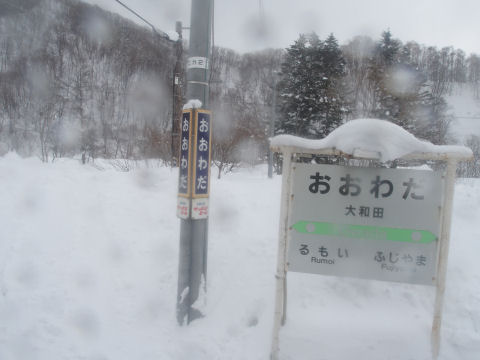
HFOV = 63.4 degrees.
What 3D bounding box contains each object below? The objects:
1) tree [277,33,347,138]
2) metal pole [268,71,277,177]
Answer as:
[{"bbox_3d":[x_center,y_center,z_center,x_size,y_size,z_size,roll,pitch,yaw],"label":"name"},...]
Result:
[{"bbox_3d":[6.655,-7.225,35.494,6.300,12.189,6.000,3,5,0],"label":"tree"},{"bbox_3d":[2.075,-3.326,23.735,0.240,6.373,0.240,3,5,0],"label":"metal pole"}]

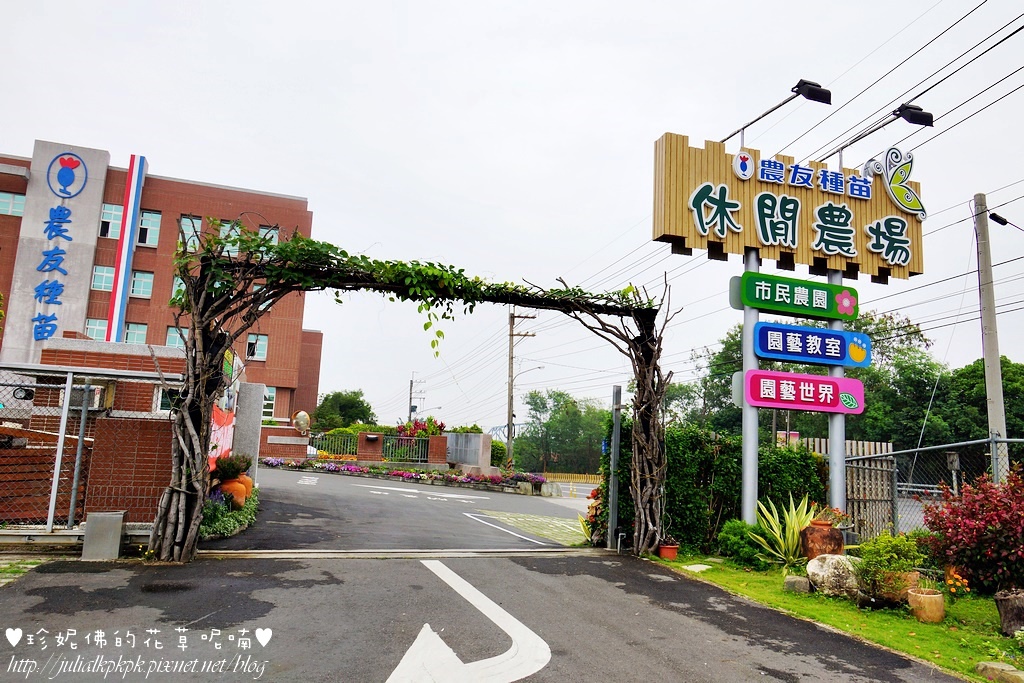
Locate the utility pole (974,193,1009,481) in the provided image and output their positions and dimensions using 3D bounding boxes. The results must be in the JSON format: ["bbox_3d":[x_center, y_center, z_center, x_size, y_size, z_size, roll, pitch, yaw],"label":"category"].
[{"bbox_3d":[9.247,0.414,13.101,0.280,6.779,0.280,5,-9,-17],"label":"utility pole"}]

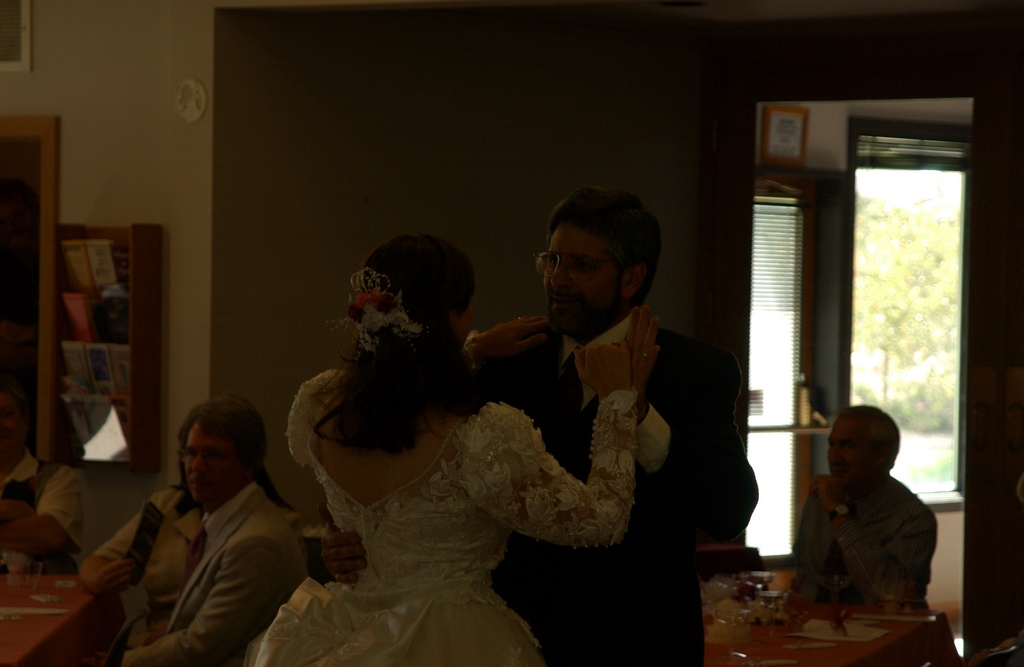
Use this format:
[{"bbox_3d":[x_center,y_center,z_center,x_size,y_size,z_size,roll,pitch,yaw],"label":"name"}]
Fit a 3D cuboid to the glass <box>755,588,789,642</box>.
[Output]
[{"bbox_3d":[0.683,0.737,10.000,0.090,0.124,0.090,1,1,0],"label":"glass"}]

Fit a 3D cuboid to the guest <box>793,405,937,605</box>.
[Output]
[{"bbox_3d":[0.960,0.857,11.200,0.550,1.290,0.820,2,1,31],"label":"guest"}]

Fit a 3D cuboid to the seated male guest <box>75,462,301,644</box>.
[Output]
[{"bbox_3d":[-0.830,0.851,9.900,0.580,1.270,0.750,1,1,21],"label":"seated male guest"}]

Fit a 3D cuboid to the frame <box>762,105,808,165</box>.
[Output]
[{"bbox_3d":[1.298,-0.938,18.100,0.030,0.275,0.330,7,4,41],"label":"frame"}]

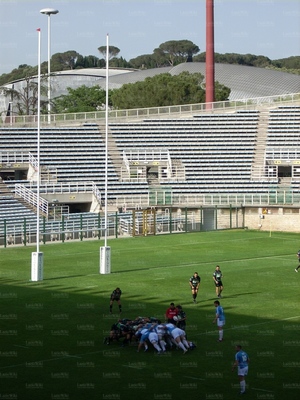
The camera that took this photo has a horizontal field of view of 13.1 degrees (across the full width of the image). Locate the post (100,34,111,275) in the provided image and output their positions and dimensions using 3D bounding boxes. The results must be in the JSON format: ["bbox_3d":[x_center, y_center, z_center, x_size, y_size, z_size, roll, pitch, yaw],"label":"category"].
[{"bbox_3d":[-2.850,-3.008,85.400,0.480,15.600,0.500,3,4,45],"label":"post"}]

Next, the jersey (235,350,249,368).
[{"bbox_3d":[3.297,5.711,46.700,0.530,0.680,0.330,-1,3,-34],"label":"jersey"}]

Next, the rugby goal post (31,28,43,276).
[{"bbox_3d":[-6.959,-2.805,81.400,0.480,15.600,0.500,3,4,45],"label":"rugby goal post"}]

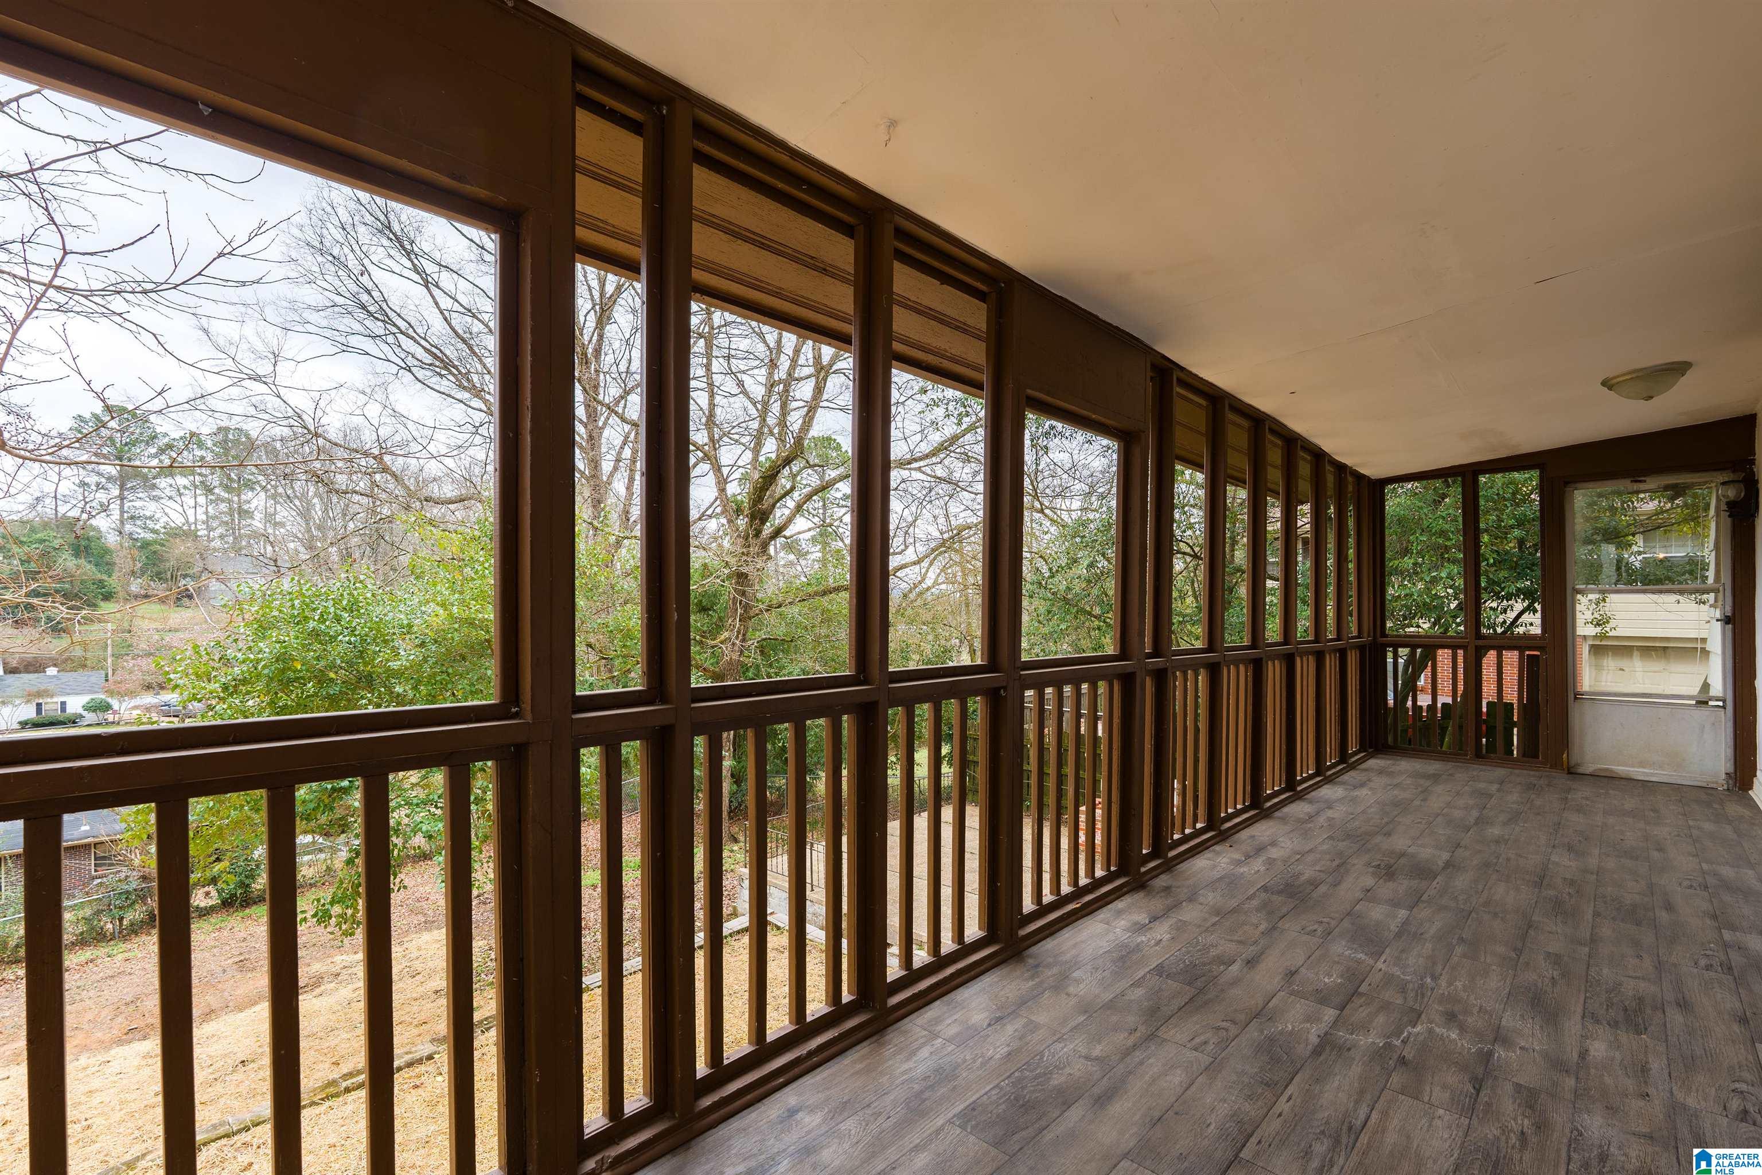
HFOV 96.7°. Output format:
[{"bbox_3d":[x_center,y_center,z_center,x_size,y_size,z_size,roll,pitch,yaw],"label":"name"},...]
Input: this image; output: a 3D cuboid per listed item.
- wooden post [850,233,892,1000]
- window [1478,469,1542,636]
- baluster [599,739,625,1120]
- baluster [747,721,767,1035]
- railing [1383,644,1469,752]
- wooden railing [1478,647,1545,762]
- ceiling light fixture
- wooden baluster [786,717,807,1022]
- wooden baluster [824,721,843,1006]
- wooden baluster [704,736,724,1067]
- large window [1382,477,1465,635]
[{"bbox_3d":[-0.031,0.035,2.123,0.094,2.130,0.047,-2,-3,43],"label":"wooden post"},{"bbox_3d":[4.615,-0.248,5.749,0.371,1.202,0.050,-2,-3,43],"label":"window"},{"bbox_3d":[-0.547,0.692,1.587,0.034,0.740,0.036,-2,-3,43],"label":"baluster"},{"bbox_3d":[-0.295,0.700,1.857,0.034,0.732,0.036,-2,-3,43],"label":"baluster"},{"bbox_3d":[4.222,0.848,6.077,0.549,0.819,0.050,-2,-3,43],"label":"railing"},{"bbox_3d":[4.601,0.844,5.723,0.381,0.822,0.050,-2,-3,43],"label":"wooden railing"},{"bbox_3d":[3.854,-1.012,3.938,0.340,0.135,0.340,-8,-7,43],"label":"ceiling light fixture"},{"bbox_3d":[-0.211,0.702,1.947,0.034,0.737,0.036,-2,-3,43],"label":"wooden baluster"},{"bbox_3d":[-0.126,0.707,2.038,0.034,0.736,0.036,-2,-3,43],"label":"wooden baluster"},{"bbox_3d":[-0.381,0.699,1.765,0.034,0.732,0.036,-2,-3,43],"label":"wooden baluster"},{"bbox_3d":[4.231,-0.234,6.108,0.529,1.218,0.050,-2,-3,43],"label":"large window"}]

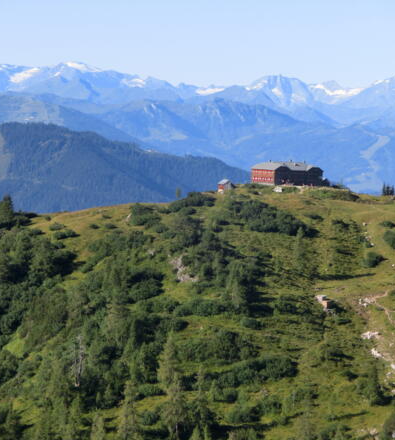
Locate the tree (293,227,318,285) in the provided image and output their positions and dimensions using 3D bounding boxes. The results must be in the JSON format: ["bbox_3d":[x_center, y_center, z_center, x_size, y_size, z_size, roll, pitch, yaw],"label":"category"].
[{"bbox_3d":[33.194,10.911,865.000,7.200,17.600,7.200,2,2,0],"label":"tree"}]

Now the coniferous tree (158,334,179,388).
[{"bbox_3d":[-7.835,36.693,735.000,5.600,14.600,5.600,2,2,0],"label":"coniferous tree"}]

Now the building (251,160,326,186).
[{"bbox_3d":[34.920,-17.729,1080.000,24.000,9.500,14.500,0,2,-40],"label":"building"}]

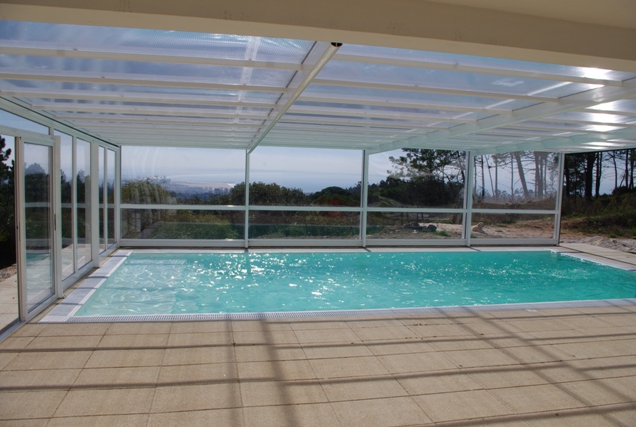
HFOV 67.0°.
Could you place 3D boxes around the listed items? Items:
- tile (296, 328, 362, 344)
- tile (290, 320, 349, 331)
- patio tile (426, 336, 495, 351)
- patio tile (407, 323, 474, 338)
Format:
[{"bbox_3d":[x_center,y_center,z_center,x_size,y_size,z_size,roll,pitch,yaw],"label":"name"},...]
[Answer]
[{"bbox_3d":[0.088,1.225,4.772,0.600,0.035,0.400,1,5,-12],"label":"tile"},{"bbox_3d":[0.003,1.188,5.117,0.600,0.040,0.400,1,5,-12],"label":"tile"},{"bbox_3d":[1.357,1.272,4.661,0.600,0.035,0.400,1,5,-12],"label":"patio tile"},{"bbox_3d":[1.259,1.233,4.989,0.600,0.040,0.400,1,5,-12],"label":"patio tile"}]

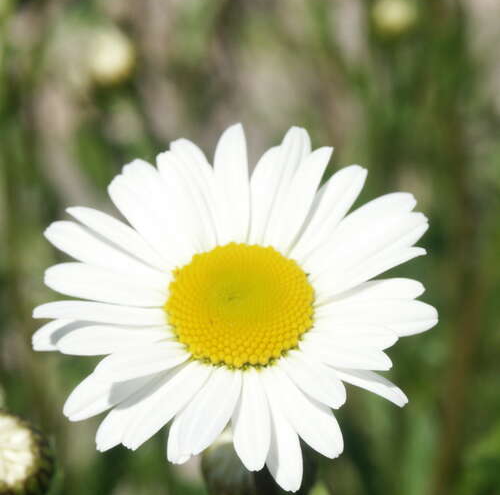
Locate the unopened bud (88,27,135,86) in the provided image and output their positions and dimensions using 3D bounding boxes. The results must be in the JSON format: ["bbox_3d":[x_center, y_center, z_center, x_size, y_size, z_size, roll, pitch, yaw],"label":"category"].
[{"bbox_3d":[-0.026,-0.036,0.720,0.009,0.010,0.009,0,28,0],"label":"unopened bud"}]

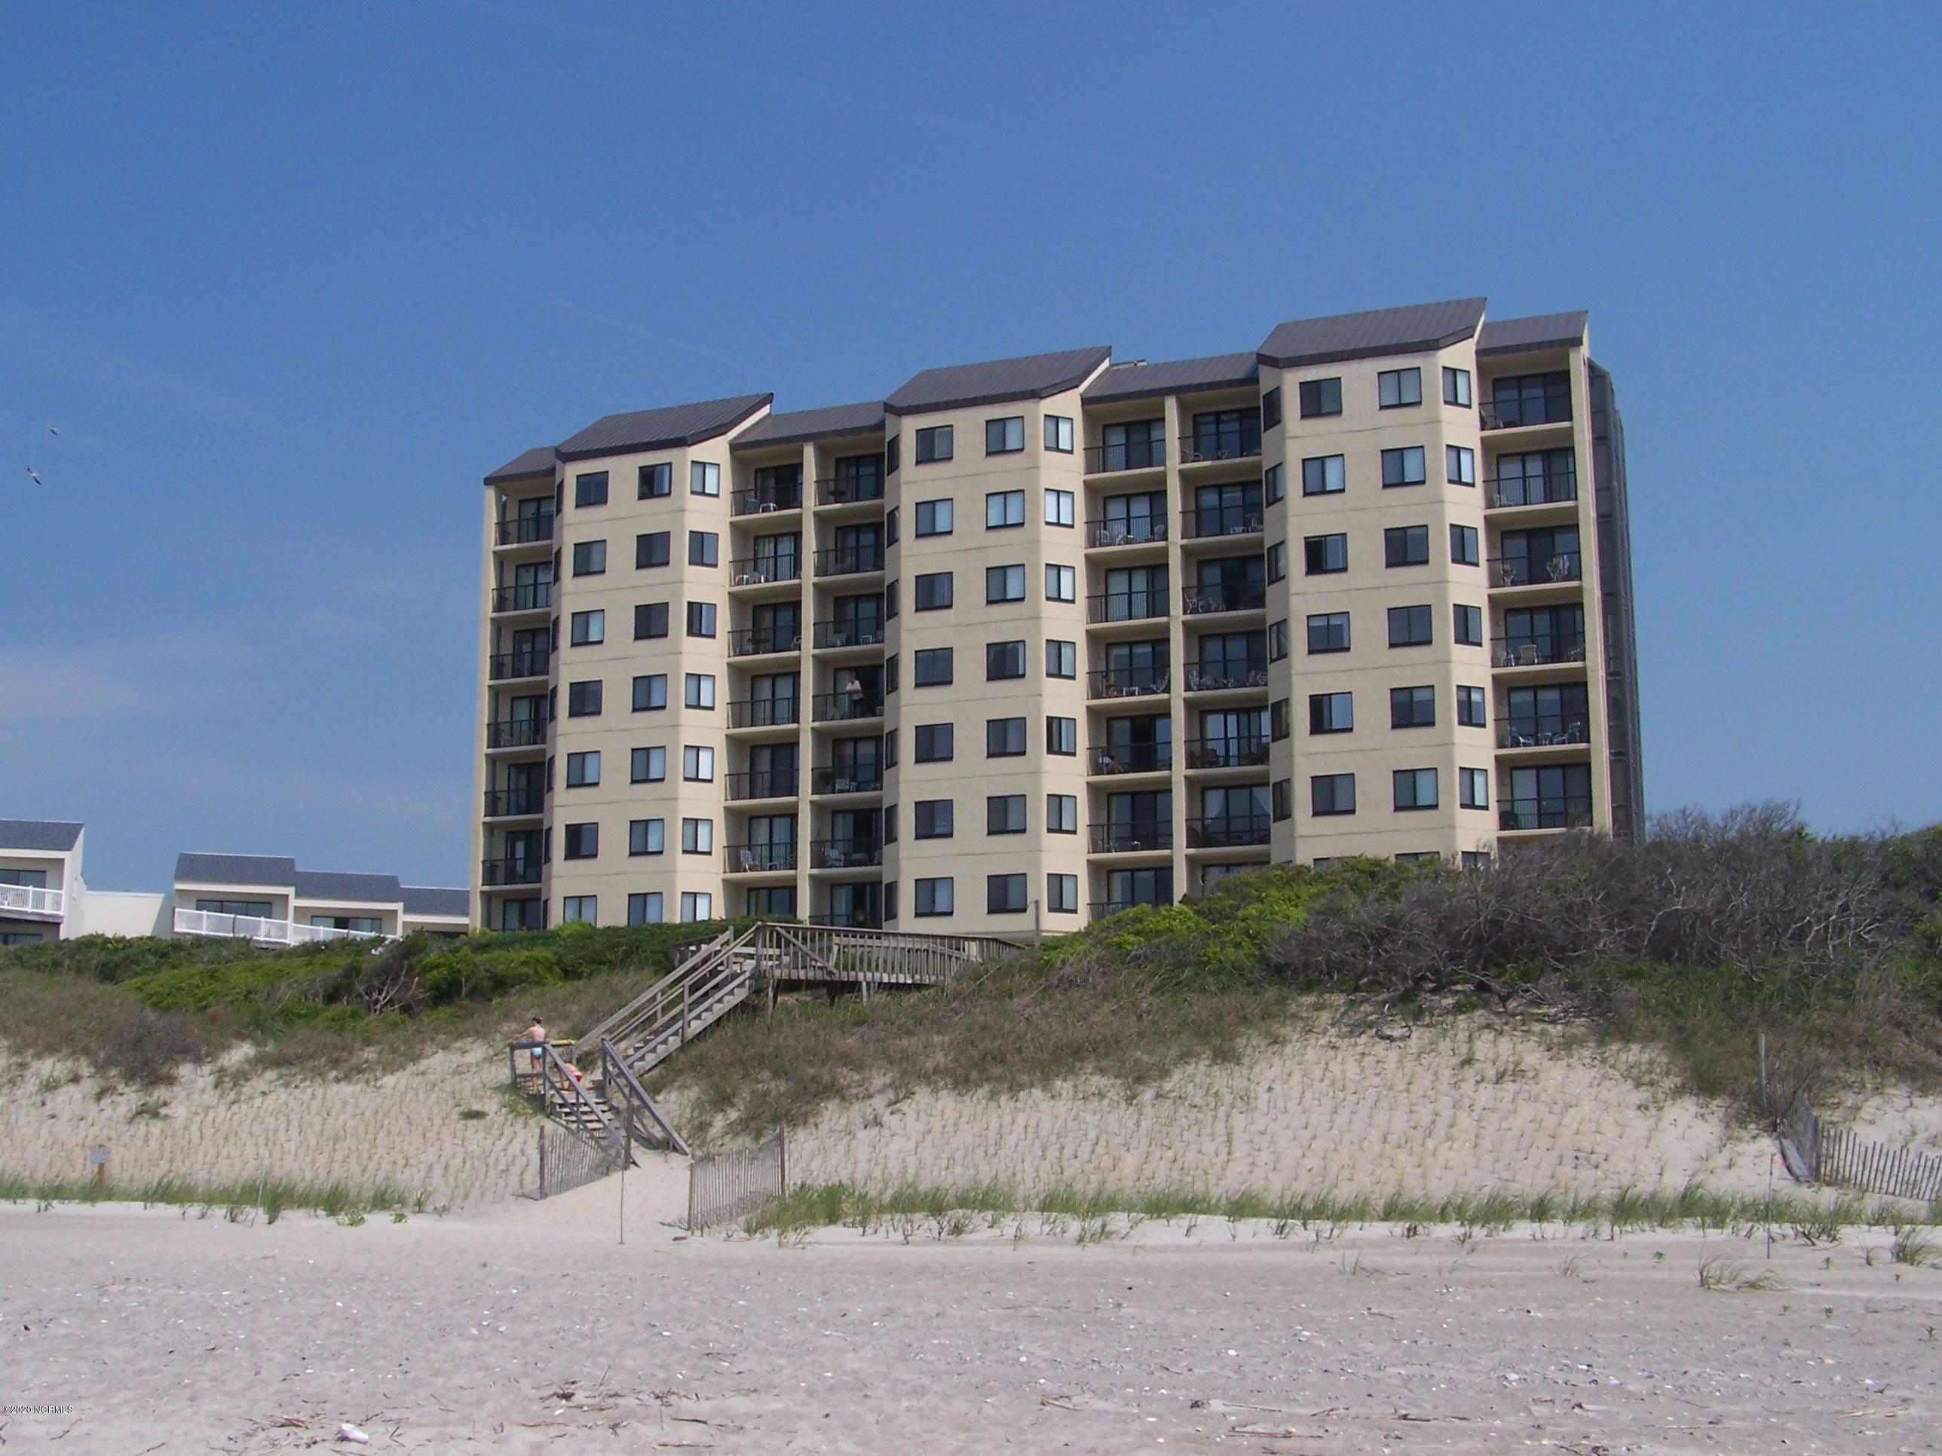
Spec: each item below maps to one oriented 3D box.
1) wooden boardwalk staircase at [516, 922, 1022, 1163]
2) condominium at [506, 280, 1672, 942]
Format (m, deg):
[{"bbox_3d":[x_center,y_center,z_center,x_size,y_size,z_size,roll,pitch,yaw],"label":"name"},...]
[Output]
[{"bbox_3d":[-3.918,7.001,47.034,13.302,5.111,8.757,8,-14,-35],"label":"wooden boardwalk staircase"},{"bbox_3d":[2.719,-0.423,85.794,45.820,28.420,14.210,-4,-12,20],"label":"condominium"}]

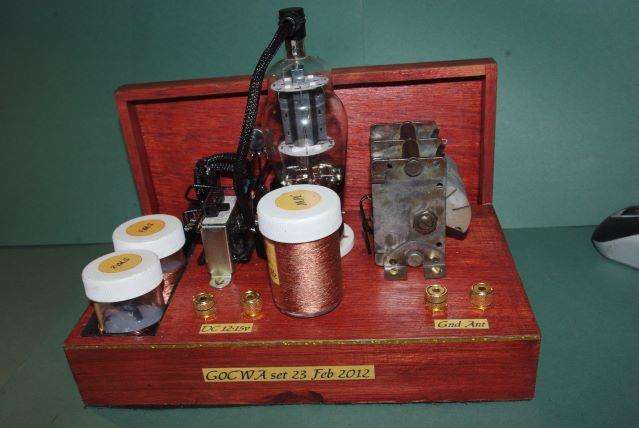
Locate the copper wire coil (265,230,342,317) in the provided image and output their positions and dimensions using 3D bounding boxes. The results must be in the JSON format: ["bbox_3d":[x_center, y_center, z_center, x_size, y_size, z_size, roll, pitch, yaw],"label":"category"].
[{"bbox_3d":[-0.008,0.025,0.333,0.040,0.048,0.040,-5,28,3],"label":"copper wire coil"}]

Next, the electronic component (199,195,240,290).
[{"bbox_3d":[-0.058,0.017,0.370,0.015,0.038,0.047,-3,28,6],"label":"electronic component"}]

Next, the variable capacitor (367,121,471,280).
[{"bbox_3d":[0.059,-0.010,0.362,0.060,0.070,0.069,-3,28,6],"label":"variable capacitor"}]

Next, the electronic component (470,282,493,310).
[{"bbox_3d":[0.085,0.044,0.319,0.011,0.011,0.011,-3,28,6],"label":"electronic component"}]

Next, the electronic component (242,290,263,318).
[{"bbox_3d":[-0.037,0.050,0.333,0.011,0.011,0.011,-3,28,6],"label":"electronic component"}]

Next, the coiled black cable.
[{"bbox_3d":[-0.031,-0.048,0.356,0.049,0.131,0.021,-3,28,6],"label":"coiled black cable"}]

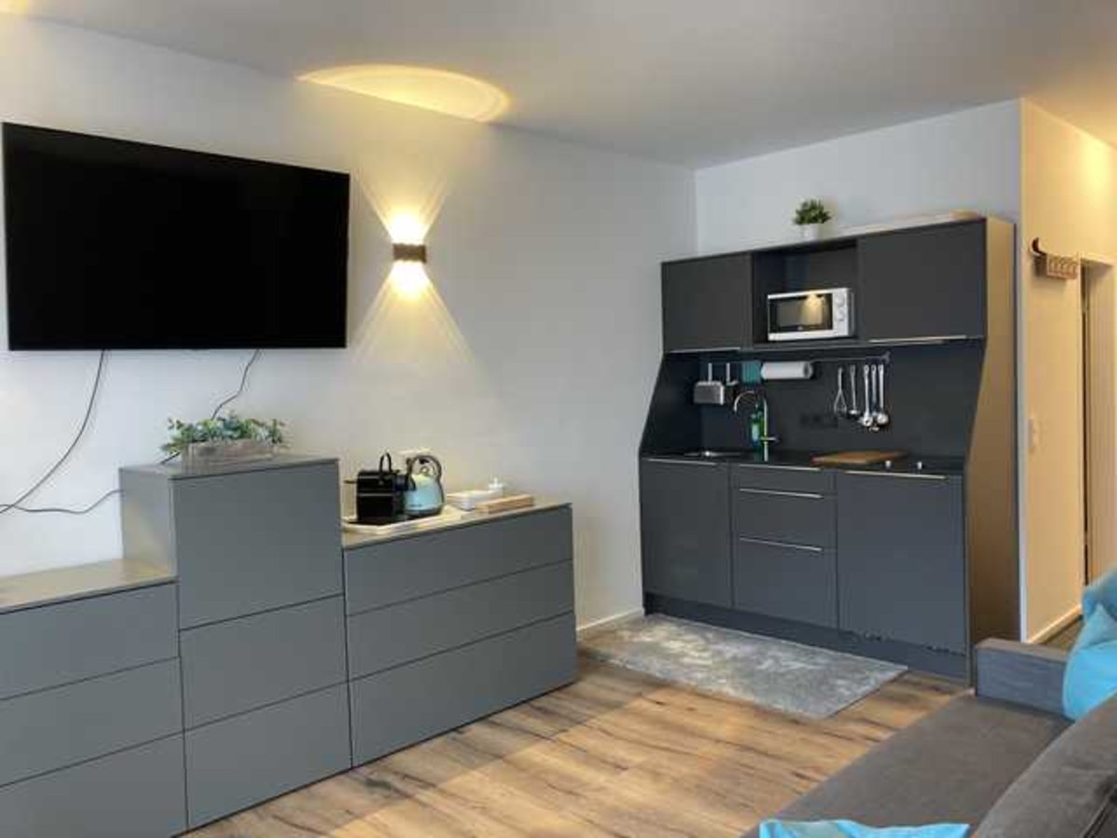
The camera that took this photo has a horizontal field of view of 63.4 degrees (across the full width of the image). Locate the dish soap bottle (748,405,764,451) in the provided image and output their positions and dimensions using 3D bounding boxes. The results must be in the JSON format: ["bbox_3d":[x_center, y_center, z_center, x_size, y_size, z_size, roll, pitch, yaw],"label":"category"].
[{"bbox_3d":[1.128,0.050,5.140,0.078,0.260,0.055,0,3,30],"label":"dish soap bottle"}]

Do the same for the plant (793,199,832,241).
[{"bbox_3d":[1.344,-1.033,4.769,0.192,0.242,0.192,1,4,45],"label":"plant"}]

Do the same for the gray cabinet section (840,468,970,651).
[{"bbox_3d":[1.568,0.642,4.161,0.025,0.780,0.600,-5,4,-45],"label":"gray cabinet section"}]

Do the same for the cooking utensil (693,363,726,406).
[{"bbox_3d":[0.908,-0.202,5.432,0.085,0.255,0.195,-5,4,-45],"label":"cooking utensil"}]

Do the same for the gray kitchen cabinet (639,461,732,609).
[{"bbox_3d":[0.901,0.597,5.197,0.613,0.780,0.570,1,4,45],"label":"gray kitchen cabinet"}]

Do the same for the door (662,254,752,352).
[{"bbox_3d":[0.822,-0.627,4.995,0.022,0.493,0.587,-5,4,-45],"label":"door"}]

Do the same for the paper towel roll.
[{"bbox_3d":[1.261,-0.270,4.985,0.262,0.105,0.105,1,4,45],"label":"paper towel roll"}]

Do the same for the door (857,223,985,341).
[{"bbox_3d":[1.660,-0.609,4.156,0.022,0.493,0.580,-5,4,-45],"label":"door"}]

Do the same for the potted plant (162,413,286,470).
[{"bbox_3d":[-1.200,0.073,3.249,0.170,0.176,0.390,1,4,45],"label":"potted plant"}]

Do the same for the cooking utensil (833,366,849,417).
[{"bbox_3d":[1.522,-0.148,4.868,0.055,0.270,0.085,-5,4,-45],"label":"cooking utensil"}]

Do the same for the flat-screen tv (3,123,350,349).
[{"bbox_3d":[-1.323,-0.609,3.299,1.235,0.708,0.060,-5,11,-45],"label":"flat-screen tv"}]

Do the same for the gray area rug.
[{"bbox_3d":[0.791,1.164,4.441,1.510,0.015,0.810,1,4,45],"label":"gray area rug"}]

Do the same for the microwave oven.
[{"bbox_3d":[1.396,-0.542,4.790,0.335,0.250,0.458,-5,4,-45],"label":"microwave oven"}]

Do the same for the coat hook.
[{"bbox_3d":[2.468,-0.785,4.486,0.550,0.180,0.075,-5,4,-45],"label":"coat hook"}]

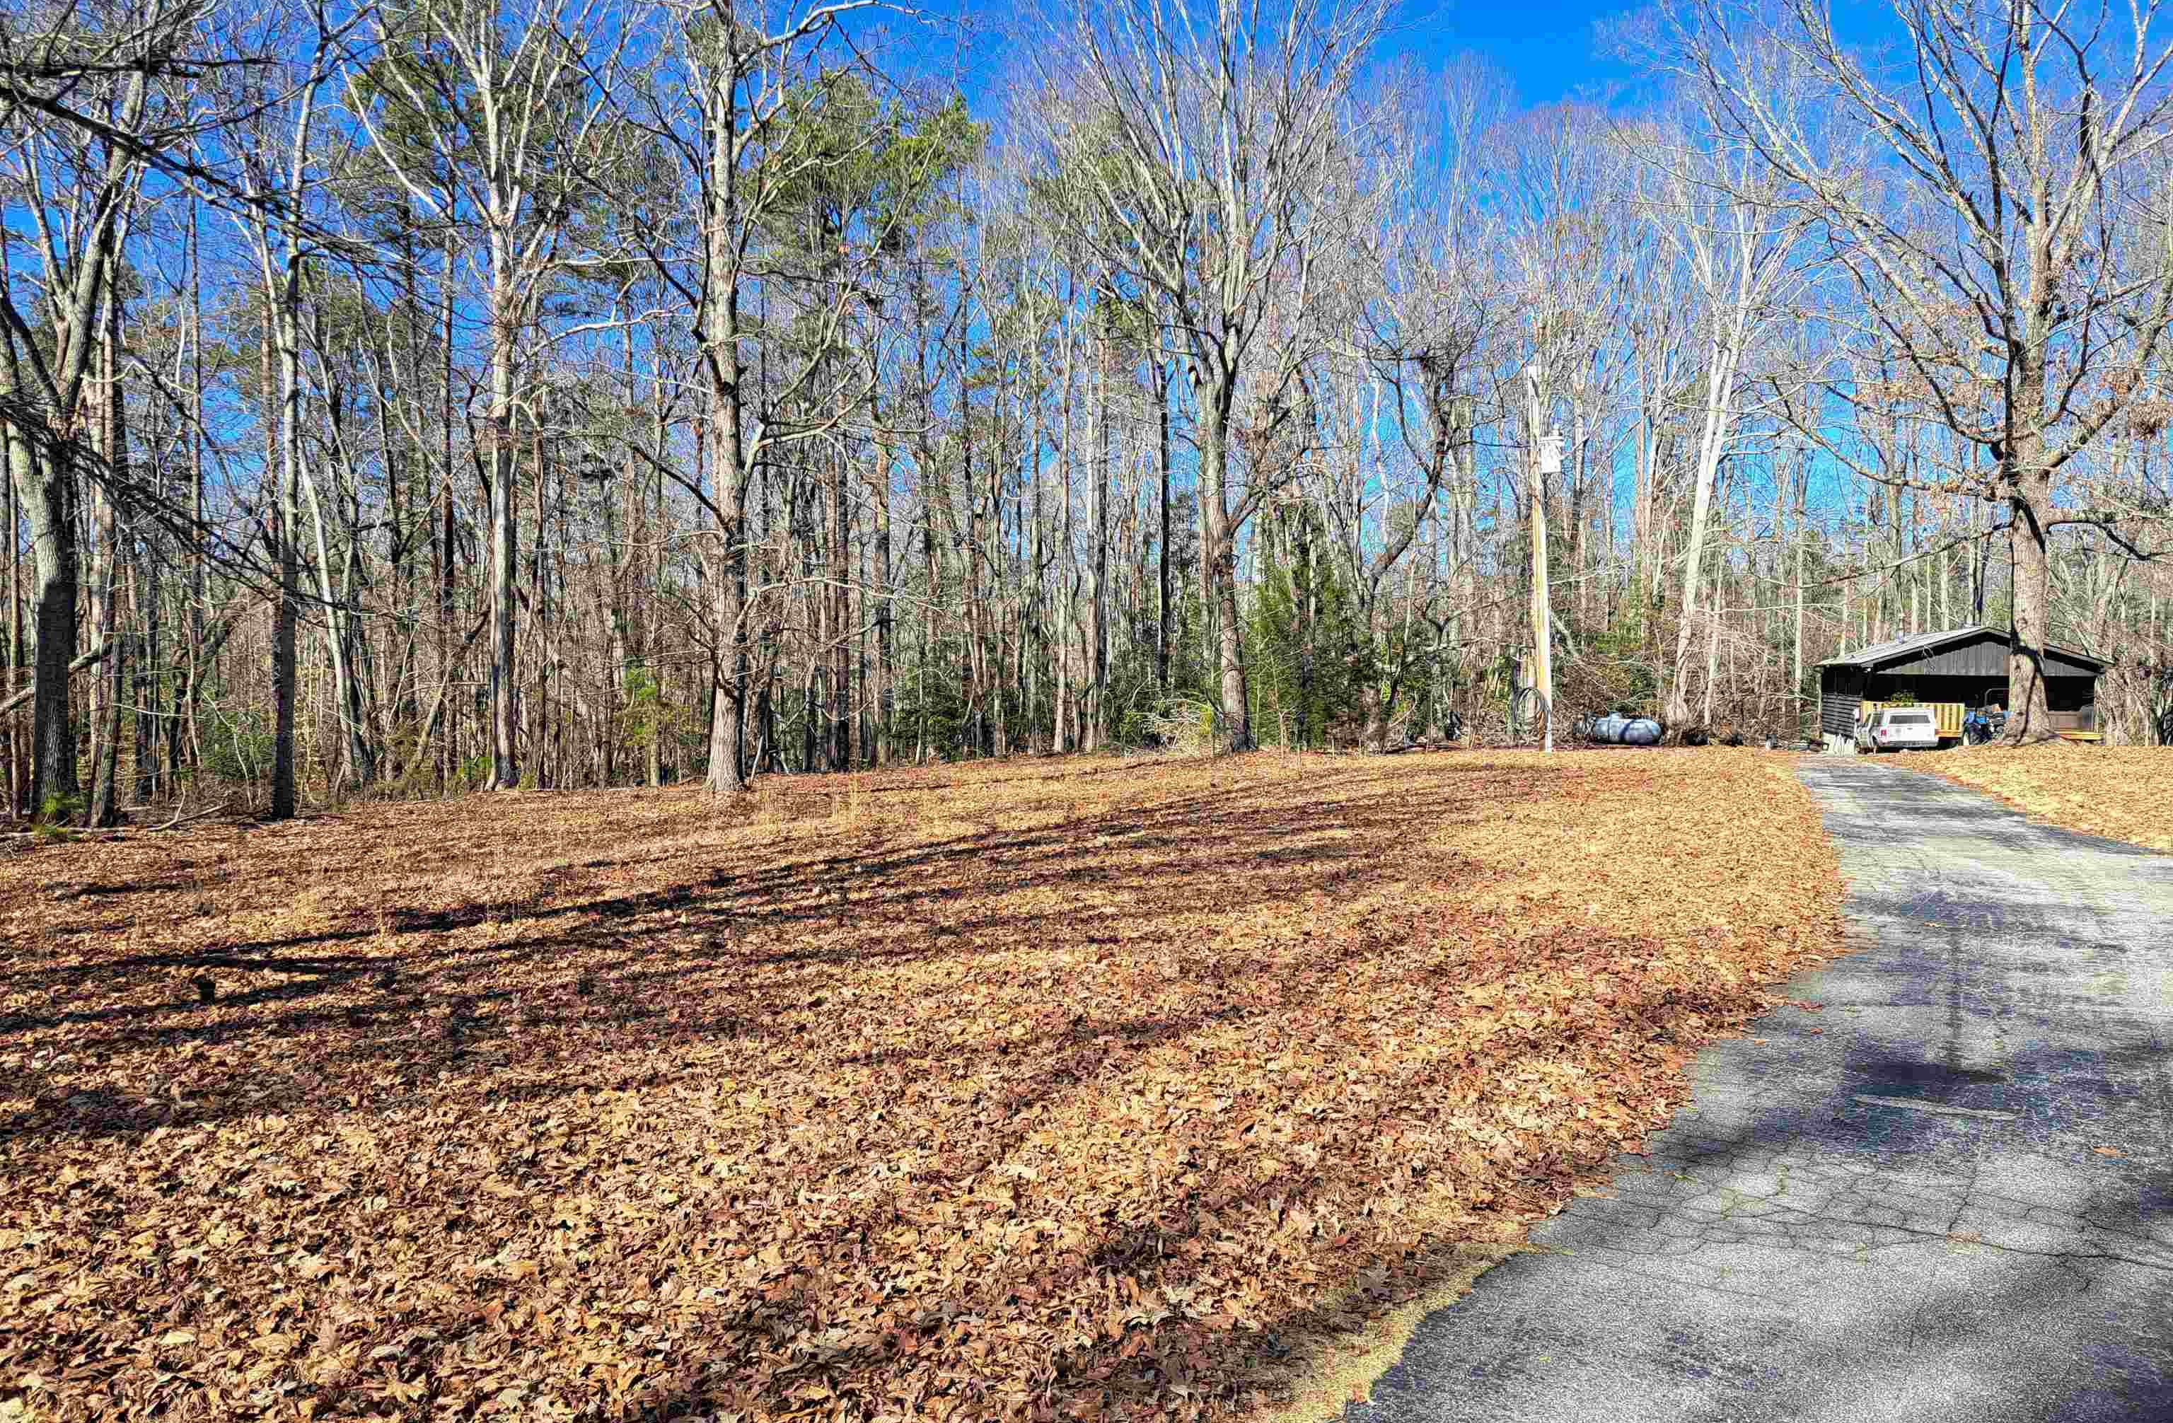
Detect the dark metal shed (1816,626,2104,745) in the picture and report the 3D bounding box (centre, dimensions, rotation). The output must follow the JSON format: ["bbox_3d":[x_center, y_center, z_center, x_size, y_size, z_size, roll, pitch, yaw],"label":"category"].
[{"bbox_3d":[34.100,-0.800,59.200,8.400,4.600,8.800,0,2,15],"label":"dark metal shed"}]

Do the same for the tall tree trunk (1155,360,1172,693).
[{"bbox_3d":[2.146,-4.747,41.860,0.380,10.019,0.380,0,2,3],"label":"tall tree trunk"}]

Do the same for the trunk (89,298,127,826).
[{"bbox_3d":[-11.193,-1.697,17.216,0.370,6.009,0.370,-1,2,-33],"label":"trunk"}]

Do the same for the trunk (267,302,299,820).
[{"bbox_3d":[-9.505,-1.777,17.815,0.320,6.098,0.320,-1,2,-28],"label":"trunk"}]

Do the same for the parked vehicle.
[{"bbox_3d":[27.300,0.759,51.000,1.750,1.680,4.800,0,2,17],"label":"parked vehicle"}]

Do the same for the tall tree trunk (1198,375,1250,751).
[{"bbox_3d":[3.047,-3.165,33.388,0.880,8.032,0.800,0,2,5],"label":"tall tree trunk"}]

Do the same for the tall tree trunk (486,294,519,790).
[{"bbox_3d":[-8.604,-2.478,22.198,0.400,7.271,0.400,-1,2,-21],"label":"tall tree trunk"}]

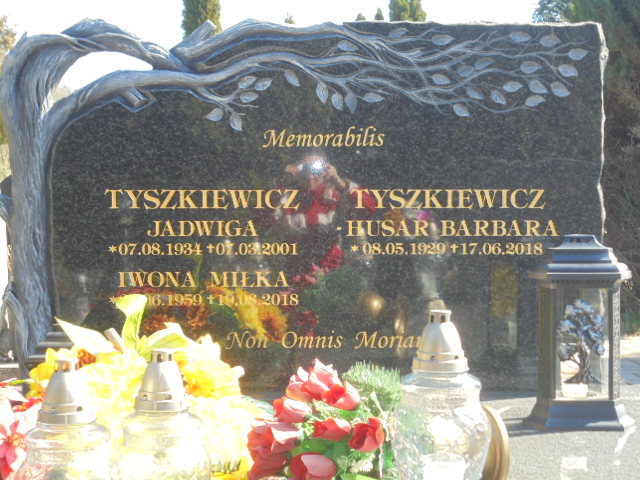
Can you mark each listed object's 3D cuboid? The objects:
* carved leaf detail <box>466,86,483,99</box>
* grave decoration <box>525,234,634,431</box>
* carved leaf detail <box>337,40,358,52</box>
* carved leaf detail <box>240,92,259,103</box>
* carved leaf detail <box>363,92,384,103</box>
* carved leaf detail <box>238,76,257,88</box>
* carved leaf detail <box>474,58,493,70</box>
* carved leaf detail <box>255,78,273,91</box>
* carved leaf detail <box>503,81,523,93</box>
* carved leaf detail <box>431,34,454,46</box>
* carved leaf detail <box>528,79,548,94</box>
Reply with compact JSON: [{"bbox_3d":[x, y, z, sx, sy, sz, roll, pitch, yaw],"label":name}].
[{"bbox_3d":[0.376,-0.359,2.880,0.039,0.029,0.010,0,4,0],"label":"carved leaf detail"},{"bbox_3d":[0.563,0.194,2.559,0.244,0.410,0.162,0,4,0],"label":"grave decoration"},{"bbox_3d":[0.061,-0.429,2.626,0.047,0.026,0.012,0,3,0],"label":"carved leaf detail"},{"bbox_3d":[-0.177,-0.358,2.978,0.047,0.029,0.014,0,3,0],"label":"carved leaf detail"},{"bbox_3d":[0.137,-0.358,2.980,0.055,0.026,0.014,0,3,0],"label":"carved leaf detail"},{"bbox_3d":[-0.161,-0.350,2.630,0.039,0.026,0.012,0,3,0],"label":"carved leaf detail"},{"bbox_3d":[0.415,-0.442,2.977,0.050,0.032,0.014,0,3,0],"label":"carved leaf detail"},{"bbox_3d":[-0.138,-0.378,2.879,0.044,0.029,0.010,0,4,0],"label":"carved leaf detail"},{"bbox_3d":[0.487,-0.385,2.980,0.052,0.029,0.014,0,3,0],"label":"carved leaf detail"},{"bbox_3d":[0.272,-0.443,2.625,0.052,0.026,0.012,0,3,0],"label":"carved leaf detail"},{"bbox_3d":[0.551,-0.386,2.981,0.047,0.037,0.014,0,3,0],"label":"carved leaf detail"}]

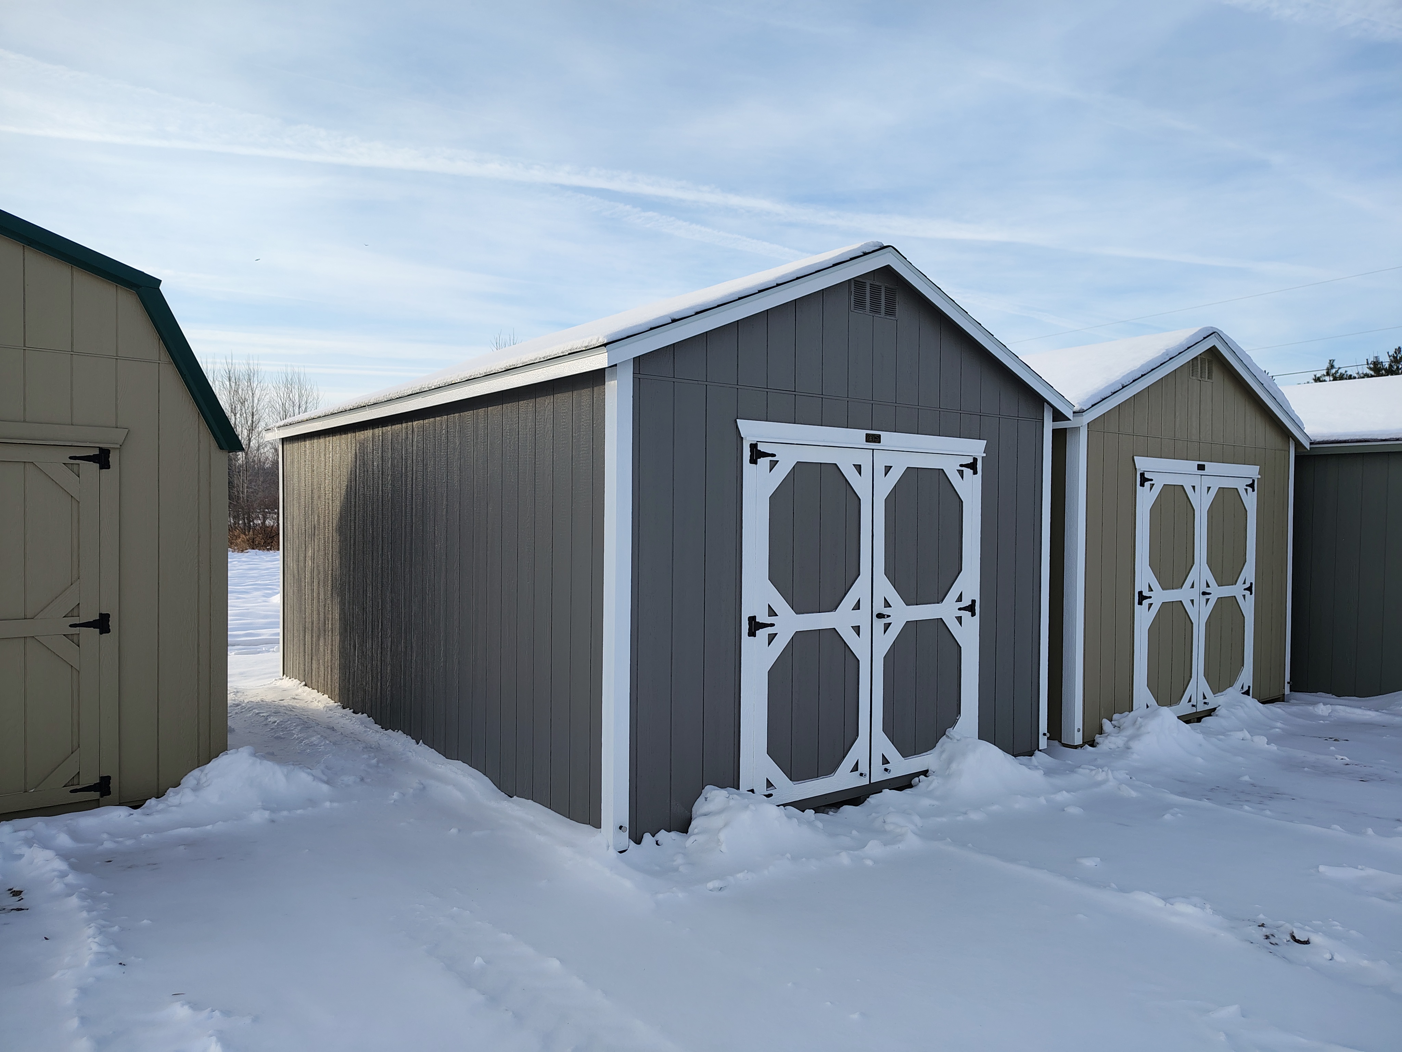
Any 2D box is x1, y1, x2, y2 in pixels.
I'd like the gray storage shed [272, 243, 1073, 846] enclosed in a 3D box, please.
[{"bbox_3d":[-0.777,-0.089,7.979,3.788,3.190,6.058,0,1,-38],"label":"gray storage shed"}]

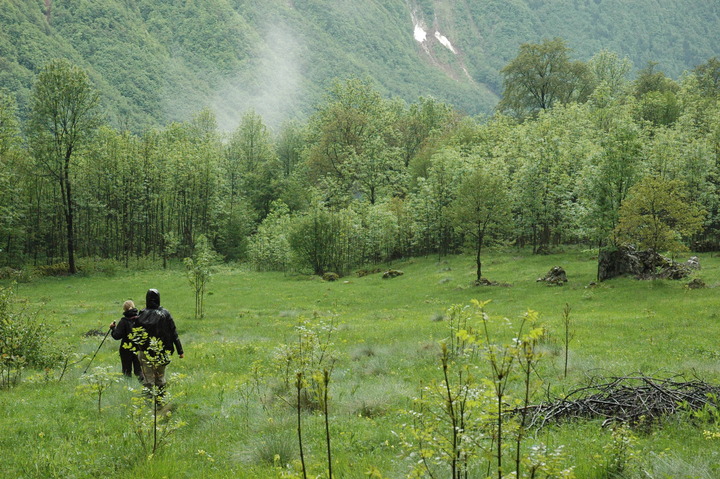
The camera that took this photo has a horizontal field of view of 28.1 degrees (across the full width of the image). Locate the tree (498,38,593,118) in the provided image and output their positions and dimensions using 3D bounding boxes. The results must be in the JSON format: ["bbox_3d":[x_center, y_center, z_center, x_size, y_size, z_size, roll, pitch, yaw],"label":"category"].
[{"bbox_3d":[16.760,-9.940,130.000,8.670,16.440,8.310,0,0,0],"label":"tree"}]

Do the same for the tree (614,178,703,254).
[{"bbox_3d":[16.650,-1.060,80.000,5.000,4.890,4.670,0,0,0],"label":"tree"}]

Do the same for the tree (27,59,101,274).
[{"bbox_3d":[-17.720,-4.390,86.000,4.420,12.850,4.300,0,0,0],"label":"tree"}]

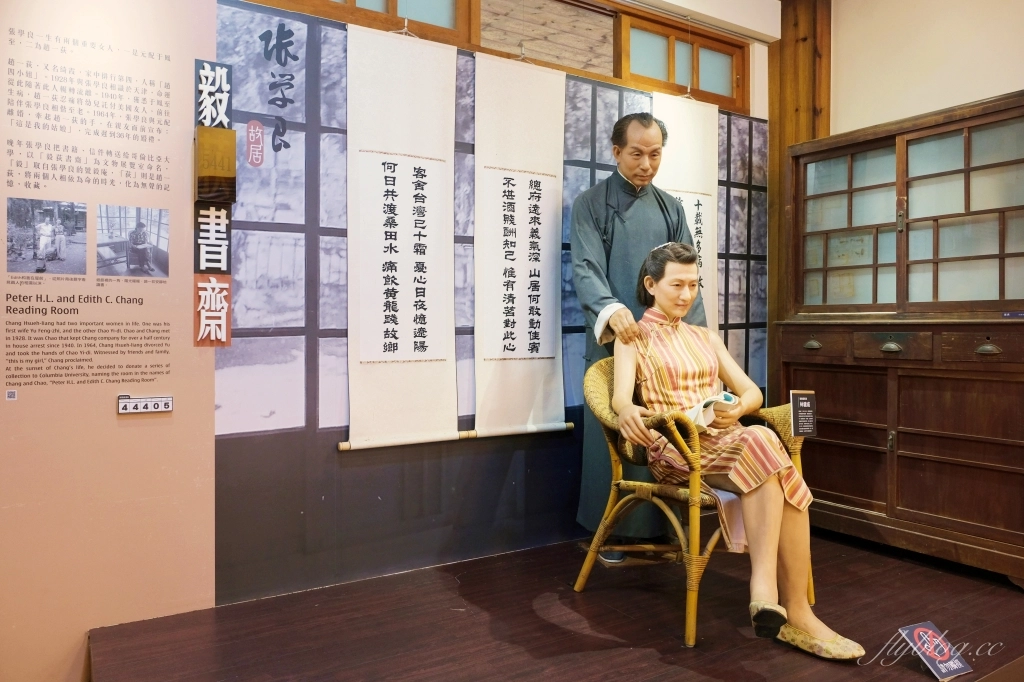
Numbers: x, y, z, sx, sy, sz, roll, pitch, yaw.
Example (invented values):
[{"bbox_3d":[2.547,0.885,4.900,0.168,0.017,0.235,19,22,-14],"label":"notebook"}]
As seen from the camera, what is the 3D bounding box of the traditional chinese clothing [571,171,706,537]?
[{"bbox_3d":[0.480,0.038,2.629,0.597,1.356,0.425,0,1,-19],"label":"traditional chinese clothing"}]

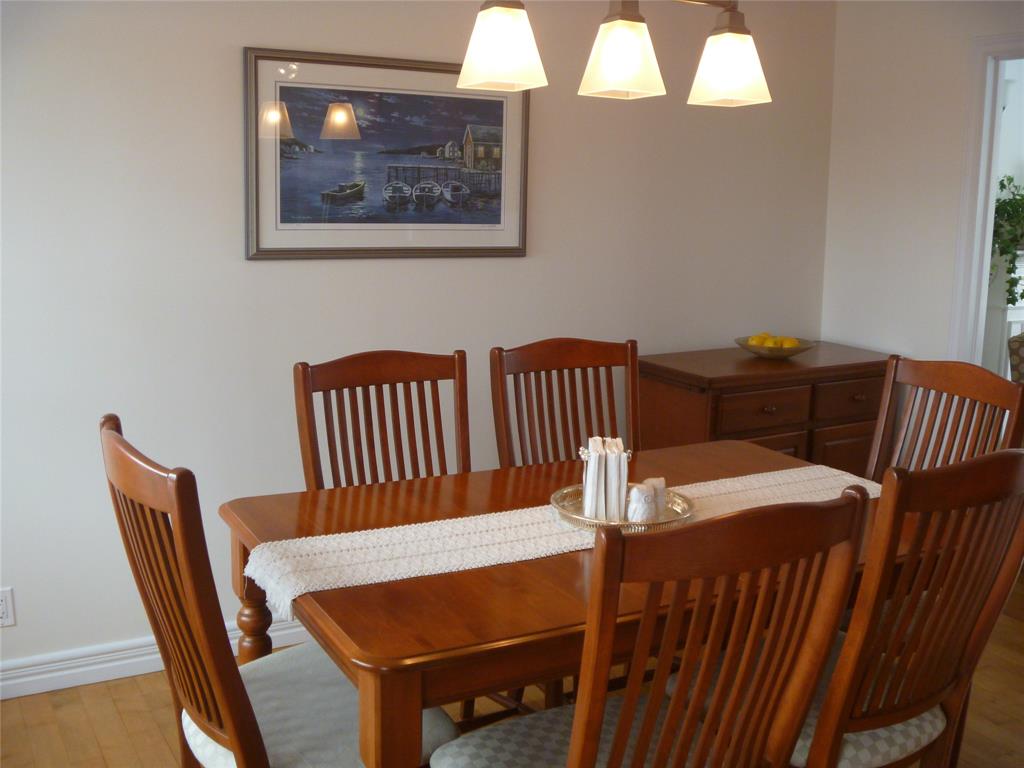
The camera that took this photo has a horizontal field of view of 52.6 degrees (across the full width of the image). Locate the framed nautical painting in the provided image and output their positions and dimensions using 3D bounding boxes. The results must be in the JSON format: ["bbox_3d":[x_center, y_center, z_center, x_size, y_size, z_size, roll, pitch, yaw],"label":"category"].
[{"bbox_3d":[-0.355,-0.699,3.225,0.940,0.608,0.030,-5,11,-28],"label":"framed nautical painting"}]

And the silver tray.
[{"bbox_3d":[0.230,0.264,2.188,0.305,0.032,0.305,0,10,0],"label":"silver tray"}]

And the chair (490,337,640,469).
[{"bbox_3d":[0.281,0.412,2.845,0.490,1.020,0.560,-5,11,-28],"label":"chair"}]

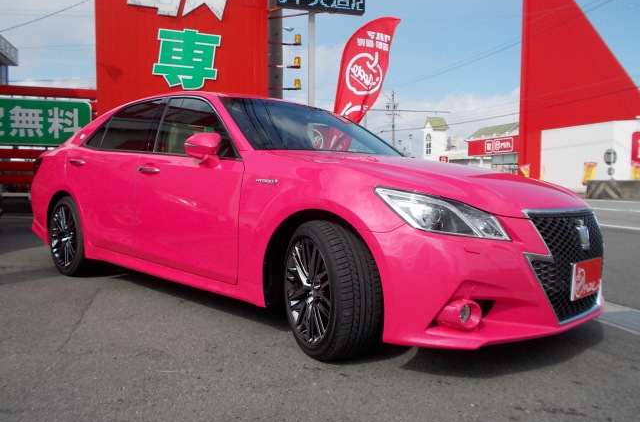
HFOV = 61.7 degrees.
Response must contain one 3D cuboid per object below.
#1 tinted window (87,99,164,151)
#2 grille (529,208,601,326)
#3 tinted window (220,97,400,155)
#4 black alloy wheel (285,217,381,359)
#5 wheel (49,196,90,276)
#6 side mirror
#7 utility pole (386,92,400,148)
[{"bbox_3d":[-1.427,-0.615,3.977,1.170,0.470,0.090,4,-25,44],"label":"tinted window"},{"bbox_3d":[1.189,0.233,2.467,0.190,0.500,0.930,4,5,44],"label":"grille"},{"bbox_3d":[0.010,-0.531,3.560,1.400,0.160,0.800,-3,36,-46],"label":"tinted window"},{"bbox_3d":[0.034,0.361,2.507,0.235,0.660,0.660,-1,4,-25],"label":"black alloy wheel"},{"bbox_3d":[-2.025,0.213,4.472,0.660,0.660,0.235,4,5,44],"label":"wheel"},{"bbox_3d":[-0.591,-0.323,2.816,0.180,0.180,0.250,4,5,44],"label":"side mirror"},{"bbox_3d":[8.499,-8.383,62.000,1.600,11.000,0.900,0,4,-11],"label":"utility pole"}]

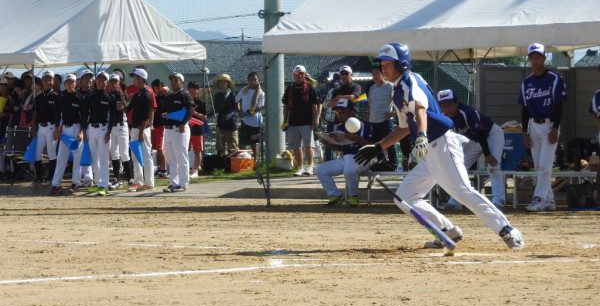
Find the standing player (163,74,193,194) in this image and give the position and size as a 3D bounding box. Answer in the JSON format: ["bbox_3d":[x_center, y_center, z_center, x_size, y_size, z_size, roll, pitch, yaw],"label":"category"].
[{"bbox_3d":[-1.732,-0.289,42.000,0.500,1.703,0.370,0,1,30],"label":"standing player"}]

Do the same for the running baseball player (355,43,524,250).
[{"bbox_3d":[1.013,-0.044,21.400,1.200,1.503,0.650,-1,1,-26],"label":"running baseball player"}]

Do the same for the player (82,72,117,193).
[{"bbox_3d":[-2.858,-0.278,42.000,0.500,1.750,0.350,-1,0,7],"label":"player"}]

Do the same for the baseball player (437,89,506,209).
[{"bbox_3d":[1.839,-0.046,31.600,0.720,1.282,0.580,-1,1,-44],"label":"baseball player"}]

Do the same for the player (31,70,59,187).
[{"bbox_3d":[-3.867,-0.366,44.600,0.480,1.760,0.330,-1,0,9],"label":"player"}]

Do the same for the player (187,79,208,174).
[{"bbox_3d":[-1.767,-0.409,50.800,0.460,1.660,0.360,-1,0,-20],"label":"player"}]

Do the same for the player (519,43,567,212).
[{"bbox_3d":[2.510,-0.264,30.500,0.520,1.749,0.360,0,1,10],"label":"player"}]

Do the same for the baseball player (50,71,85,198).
[{"bbox_3d":[-3.235,-0.254,41.000,0.540,1.705,0.380,0,1,12],"label":"baseball player"}]

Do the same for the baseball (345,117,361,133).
[{"bbox_3d":[0.326,-0.174,18.200,0.097,0.097,0.097,-1,0,0],"label":"baseball"}]

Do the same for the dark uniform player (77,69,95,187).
[{"bbox_3d":[-3.173,-0.373,44.000,0.500,1.762,0.360,0,1,18],"label":"dark uniform player"}]

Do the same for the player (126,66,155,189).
[{"bbox_3d":[-2.296,-0.332,42.500,0.340,1.760,0.470,-1,1,-38],"label":"player"}]

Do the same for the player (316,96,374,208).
[{"bbox_3d":[0.489,-0.005,32.400,0.560,1.188,0.750,0,1,37],"label":"player"}]

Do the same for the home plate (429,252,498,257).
[{"bbox_3d":[1.047,0.660,19.100,0.432,0.025,0.432,-1,0,1],"label":"home plate"}]

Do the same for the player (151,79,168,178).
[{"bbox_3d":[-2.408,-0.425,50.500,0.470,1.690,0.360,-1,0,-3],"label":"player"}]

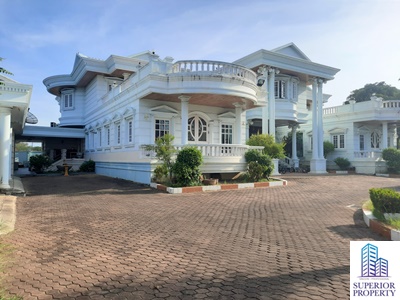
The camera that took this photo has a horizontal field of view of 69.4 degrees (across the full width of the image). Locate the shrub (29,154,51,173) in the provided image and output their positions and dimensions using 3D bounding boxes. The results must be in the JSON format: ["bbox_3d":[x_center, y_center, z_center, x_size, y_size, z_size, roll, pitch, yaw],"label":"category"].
[{"bbox_3d":[-15.895,1.341,28.700,2.150,1.800,2.050,1,-2,-31],"label":"shrub"}]

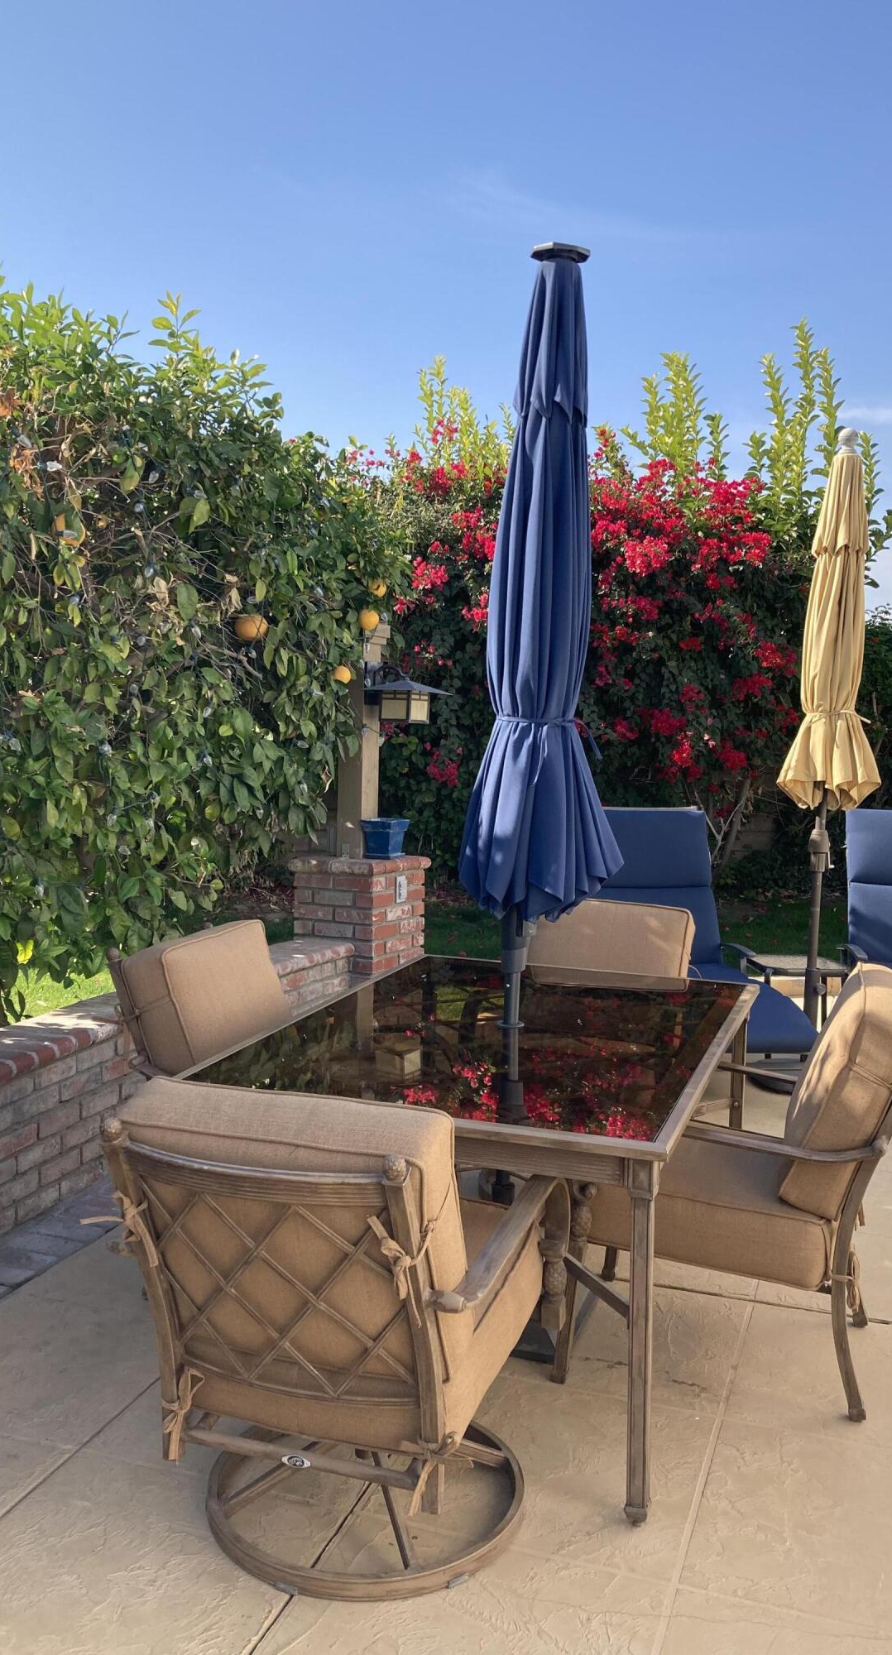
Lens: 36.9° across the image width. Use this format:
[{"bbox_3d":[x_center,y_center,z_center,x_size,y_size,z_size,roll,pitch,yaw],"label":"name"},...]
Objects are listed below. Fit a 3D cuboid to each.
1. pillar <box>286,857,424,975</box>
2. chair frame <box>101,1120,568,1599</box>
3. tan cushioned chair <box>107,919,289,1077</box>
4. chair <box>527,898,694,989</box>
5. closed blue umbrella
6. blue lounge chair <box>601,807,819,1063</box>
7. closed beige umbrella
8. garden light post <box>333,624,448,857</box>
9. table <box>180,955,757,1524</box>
[{"bbox_3d":[-0.407,0.551,6.139,0.463,0.831,0.463,4,5,29],"label":"pillar"},{"bbox_3d":[-0.165,0.848,2.356,0.654,0.876,0.876,3,5,19],"label":"chair frame"},{"bbox_3d":[-0.429,0.732,3.574,0.856,0.896,0.654,3,5,21],"label":"tan cushioned chair"},{"bbox_3d":[0.483,0.676,4.406,0.654,0.896,0.866,3,5,22],"label":"chair"},{"bbox_3d":[0.225,-0.074,3.234,0.403,2.578,0.393,3,5,0],"label":"closed blue umbrella"},{"bbox_3d":[0.964,0.511,5.498,0.685,1.057,1.712,0,5,-7],"label":"blue lounge chair"},{"bbox_3d":[1.555,-0.271,5.453,0.423,2.642,0.423,2,5,0],"label":"closed beige umbrella"},{"bbox_3d":[-0.248,-0.383,6.010,0.473,1.057,0.282,4,5,29],"label":"garden light post"},{"bbox_3d":[0.157,0.849,3.311,1.032,0.725,1.596,2,5,19],"label":"table"}]

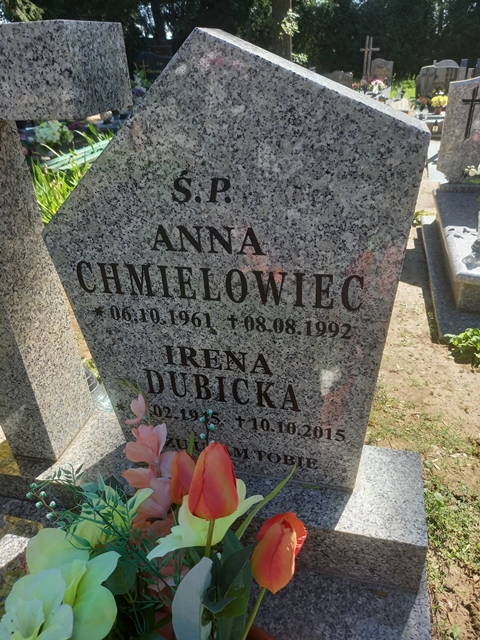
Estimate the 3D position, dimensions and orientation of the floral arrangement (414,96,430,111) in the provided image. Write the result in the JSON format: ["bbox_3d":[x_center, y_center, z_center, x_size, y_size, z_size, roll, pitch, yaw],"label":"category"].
[{"bbox_3d":[3.047,-3.626,7.741,0.250,0.227,0.240,4,29,15],"label":"floral arrangement"}]

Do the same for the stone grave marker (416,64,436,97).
[{"bbox_3d":[3.162,-4.007,7.896,0.320,0.618,0.120,4,29,15],"label":"stone grave marker"}]

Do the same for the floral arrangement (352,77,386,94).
[{"bbox_3d":[2.722,-4.916,9.677,0.659,0.333,0.360,4,29,15],"label":"floral arrangement"}]

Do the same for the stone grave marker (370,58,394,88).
[{"bbox_3d":[3.084,-5.335,10.008,0.457,0.574,0.100,4,29,15],"label":"stone grave marker"}]

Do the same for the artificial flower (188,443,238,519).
[{"bbox_3d":[-0.025,0.149,0.428,0.046,0.072,0.046,6,7,-1],"label":"artificial flower"}]

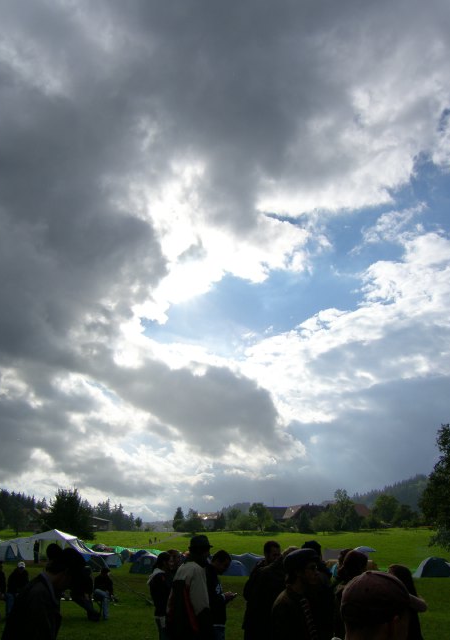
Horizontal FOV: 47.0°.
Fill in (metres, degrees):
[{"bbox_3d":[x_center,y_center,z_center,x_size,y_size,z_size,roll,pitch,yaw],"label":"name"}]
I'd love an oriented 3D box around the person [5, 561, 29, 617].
[{"bbox_3d":[-5.133,6.678,12.807,0.600,1.276,0.750,3,-23,-7],"label":"person"}]

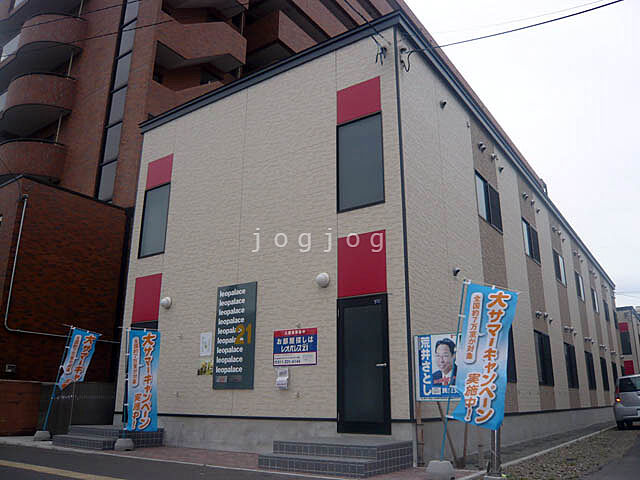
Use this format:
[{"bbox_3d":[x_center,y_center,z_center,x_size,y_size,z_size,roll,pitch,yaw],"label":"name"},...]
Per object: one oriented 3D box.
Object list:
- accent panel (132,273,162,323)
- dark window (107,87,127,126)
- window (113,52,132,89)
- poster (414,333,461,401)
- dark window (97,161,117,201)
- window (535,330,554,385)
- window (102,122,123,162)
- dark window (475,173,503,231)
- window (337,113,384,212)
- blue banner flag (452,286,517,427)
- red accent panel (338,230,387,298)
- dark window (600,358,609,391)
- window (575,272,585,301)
[{"bbox_3d":[-3.769,1.271,11.268,0.912,0.989,0.060,-11,-20,34],"label":"accent panel"},{"bbox_3d":[-7.228,-4.728,18.401,0.995,1.388,0.100,-11,-20,34],"label":"dark window"},{"bbox_3d":[-7.178,-6.118,18.854,0.874,1.420,0.100,-11,-20,34],"label":"window"},{"bbox_3d":[1.656,1.745,7.084,0.770,0.890,0.040,-11,-20,34],"label":"poster"},{"bbox_3d":[-7.229,-1.962,17.562,0.966,1.436,0.100,-11,-20,34],"label":"dark window"},{"bbox_3d":[6.071,3.226,13.985,0.100,1.402,1.680,-11,-20,34],"label":"window"},{"bbox_3d":[-7.106,-3.319,17.714,0.930,1.400,0.090,-11,-20,34],"label":"window"},{"bbox_3d":[3.878,-0.827,11.833,0.100,1.047,1.738,-11,-20,34],"label":"dark window"},{"bbox_3d":[0.657,-1.280,8.530,0.876,1.605,0.090,-11,-20,34],"label":"window"},{"bbox_3d":[2.032,1.404,6.397,0.600,1.730,0.120,9,-9,23],"label":"blue banner flag"},{"bbox_3d":[0.666,0.389,8.330,0.913,1.014,0.050,-11,-20,34],"label":"red accent panel"},{"bbox_3d":[12.141,5.729,22.047,0.090,1.337,1.579,-11,-20,34],"label":"dark window"},{"bbox_3d":[10.278,1.877,20.439,0.090,1.042,1.579,-11,-20,34],"label":"window"}]

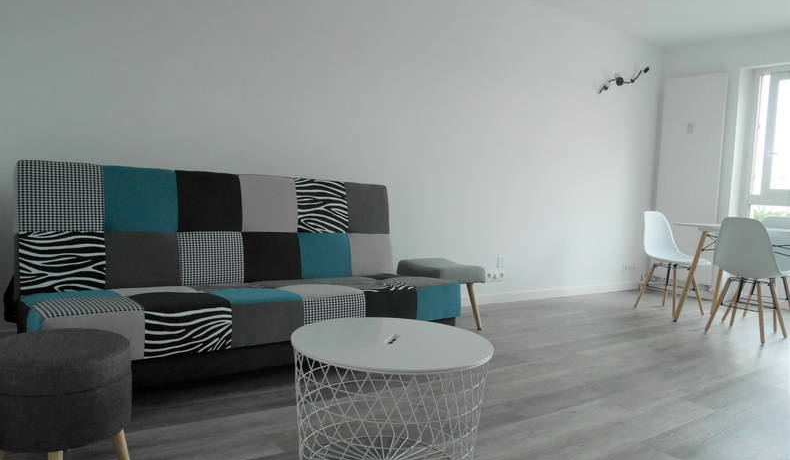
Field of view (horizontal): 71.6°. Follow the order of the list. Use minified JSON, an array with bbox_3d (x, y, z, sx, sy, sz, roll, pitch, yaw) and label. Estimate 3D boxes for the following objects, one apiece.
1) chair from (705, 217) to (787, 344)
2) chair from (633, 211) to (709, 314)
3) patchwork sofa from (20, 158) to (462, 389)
[{"bbox_3d":[2.507,0.335,3.872,0.530,0.825,0.465,0,4,-38],"label":"chair"},{"bbox_3d":[2.329,0.283,4.636,0.465,0.830,0.530,1,3,-26],"label":"chair"},{"bbox_3d":[-0.651,0.198,2.643,1.910,0.920,0.880,0,4,-40],"label":"patchwork sofa"}]

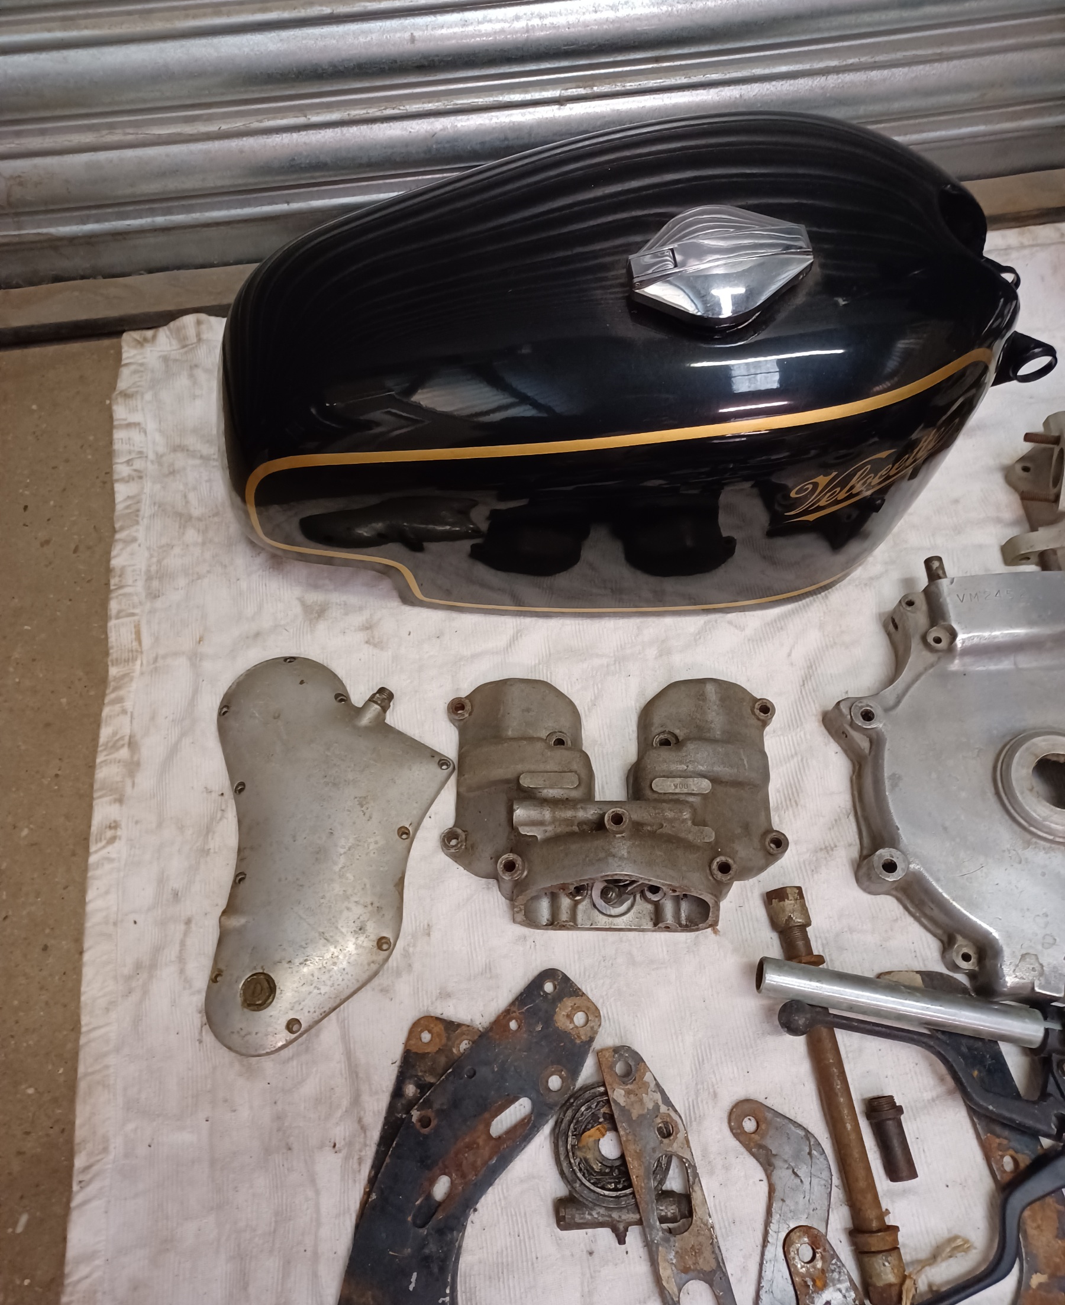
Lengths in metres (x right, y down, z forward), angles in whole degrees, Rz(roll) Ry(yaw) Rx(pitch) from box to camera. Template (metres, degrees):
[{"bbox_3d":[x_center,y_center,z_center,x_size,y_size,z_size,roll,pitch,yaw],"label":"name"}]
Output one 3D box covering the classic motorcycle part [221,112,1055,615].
[{"bbox_3d":[0.074,-0.229,0.783,0.615,0.250,0.300,-4,63,1],"label":"classic motorcycle part"}]

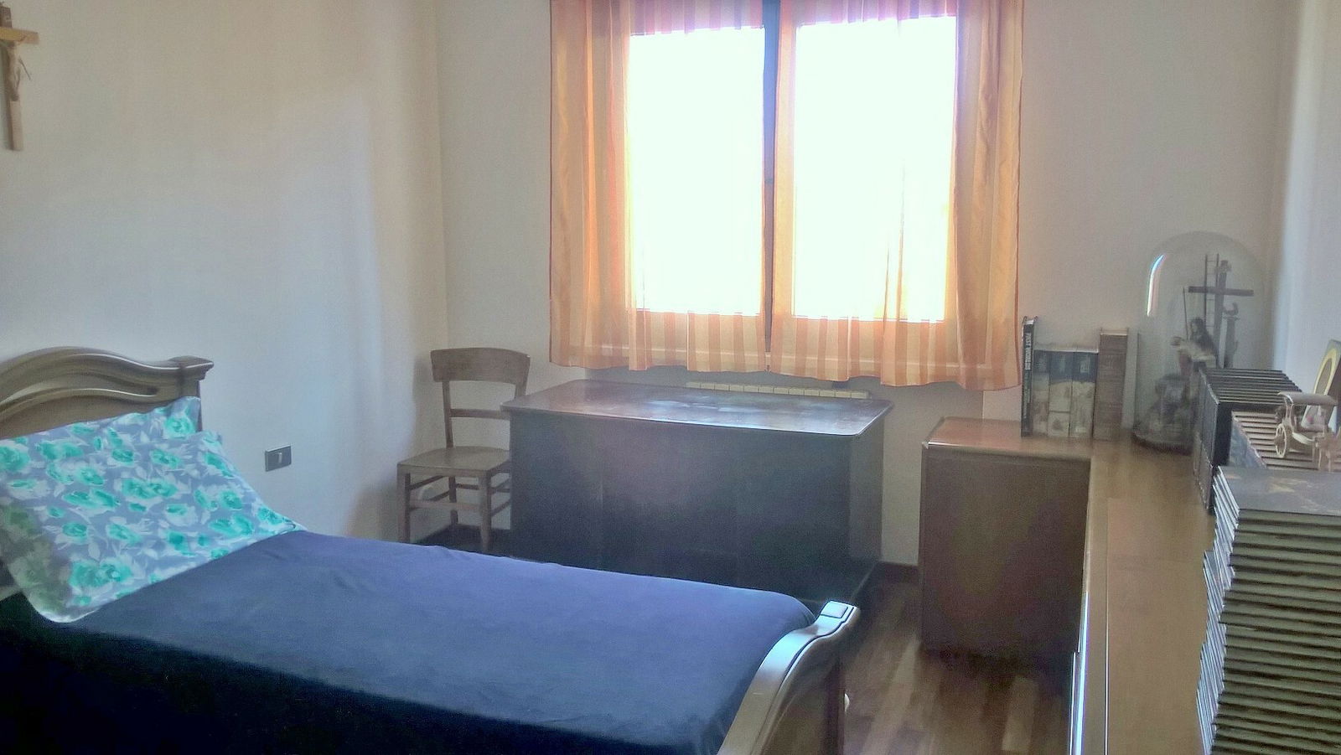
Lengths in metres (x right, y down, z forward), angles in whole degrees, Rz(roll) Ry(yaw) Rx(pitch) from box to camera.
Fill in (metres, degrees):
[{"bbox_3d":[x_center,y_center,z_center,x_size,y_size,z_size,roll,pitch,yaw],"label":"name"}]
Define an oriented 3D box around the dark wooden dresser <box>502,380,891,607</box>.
[{"bbox_3d":[0.097,0.469,3.849,1.279,0.762,0.606,3,10,22],"label":"dark wooden dresser"}]

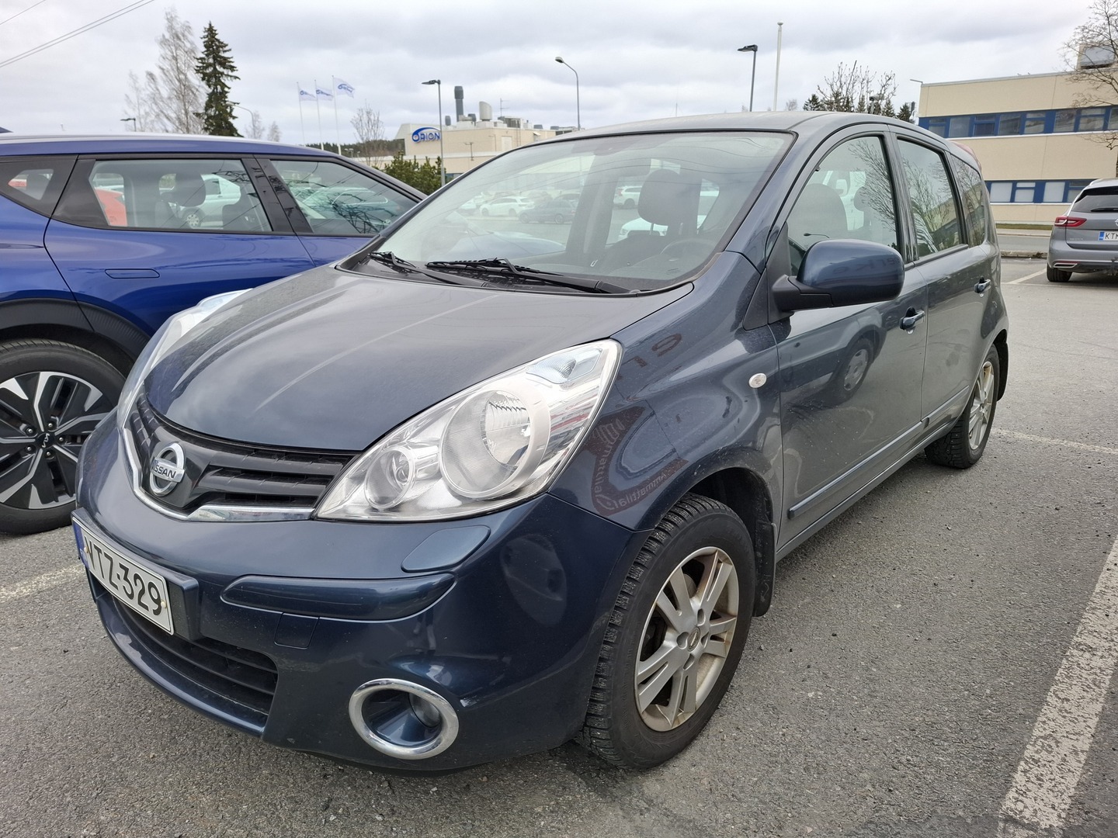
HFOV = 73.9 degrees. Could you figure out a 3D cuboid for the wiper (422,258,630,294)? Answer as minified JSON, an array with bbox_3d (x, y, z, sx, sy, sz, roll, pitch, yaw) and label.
[{"bbox_3d":[-0.125,-0.392,1.994,0.800,0.075,0.090,17,23,41],"label":"wiper"}]

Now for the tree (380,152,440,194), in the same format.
[{"bbox_3d":[-7.035,-10.677,35.793,3.500,4.036,3.200,-4,16,-10],"label":"tree"}]

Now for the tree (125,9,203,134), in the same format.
[{"bbox_3d":[-29.231,-22.660,57.476,7.200,16.204,6.800,-8,17,-24],"label":"tree"}]

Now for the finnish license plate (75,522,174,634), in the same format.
[{"bbox_3d":[-0.869,0.302,1.473,0.442,0.118,0.012,12,20,39],"label":"finnish license plate"}]

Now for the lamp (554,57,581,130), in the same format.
[{"bbox_3d":[0.459,-15.835,43.344,1.550,9.688,0.300,0,16,2],"label":"lamp"}]

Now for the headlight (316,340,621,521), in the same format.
[{"bbox_3d":[-0.144,0.016,1.348,0.409,0.290,0.474,8,18,28],"label":"headlight"}]

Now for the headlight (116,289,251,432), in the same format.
[{"bbox_3d":[-1.032,-0.179,2.102,0.474,0.290,0.409,-12,19,-35],"label":"headlight"}]

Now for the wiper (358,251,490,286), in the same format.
[{"bbox_3d":[-0.381,-0.446,2.226,0.680,0.080,0.100,17,23,41],"label":"wiper"}]

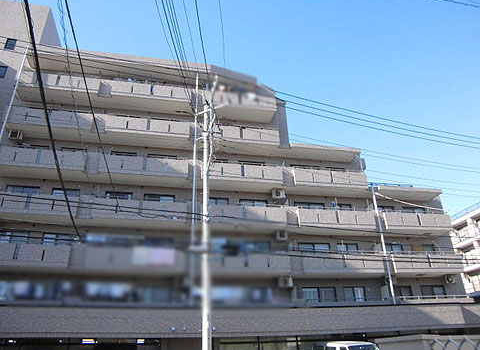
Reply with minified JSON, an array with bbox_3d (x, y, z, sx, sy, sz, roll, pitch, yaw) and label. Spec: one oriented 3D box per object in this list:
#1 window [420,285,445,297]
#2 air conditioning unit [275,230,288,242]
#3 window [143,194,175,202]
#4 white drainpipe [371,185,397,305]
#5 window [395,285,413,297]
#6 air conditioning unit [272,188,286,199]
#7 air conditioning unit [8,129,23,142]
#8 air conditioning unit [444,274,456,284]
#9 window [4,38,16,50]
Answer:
[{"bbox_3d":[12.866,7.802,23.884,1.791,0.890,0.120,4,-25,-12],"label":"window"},{"bbox_3d":[2.602,3.786,22.366,0.770,0.600,0.320,4,-25,-12],"label":"air conditioning unit"},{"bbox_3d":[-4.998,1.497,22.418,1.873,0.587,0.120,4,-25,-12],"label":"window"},{"bbox_3d":[9.274,4.264,23.337,0.120,7.852,0.120,4,-26,-12],"label":"white drainpipe"},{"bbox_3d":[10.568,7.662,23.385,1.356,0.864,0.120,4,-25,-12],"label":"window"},{"bbox_3d":[2.560,1.210,23.547,0.770,0.600,0.320,4,-25,-12],"label":"air conditioning unit"},{"bbox_3d":[-13.259,-2.364,21.319,0.680,0.600,0.320,4,-25,-12],"label":"air conditioning unit"},{"bbox_3d":[13.836,6.855,23.702,0.680,0.600,0.320,4,-25,-12],"label":"air conditioning unit"},{"bbox_3d":[-15.646,-8.944,24.635,0.606,0.913,0.120,4,-25,-12],"label":"window"}]

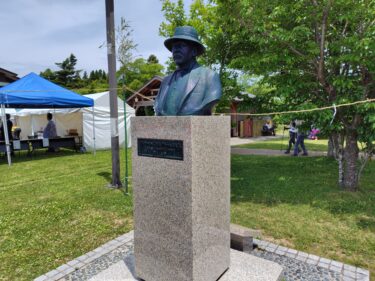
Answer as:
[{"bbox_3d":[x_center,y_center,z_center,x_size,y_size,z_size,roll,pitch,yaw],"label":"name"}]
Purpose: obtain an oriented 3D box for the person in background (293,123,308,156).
[{"bbox_3d":[4.944,-0.091,10.850,0.650,1.530,0.500,1,5,14],"label":"person in background"}]

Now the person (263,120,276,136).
[{"bbox_3d":[6.773,-0.988,20.500,0.900,1.270,0.550,1,5,17],"label":"person"}]

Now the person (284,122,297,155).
[{"bbox_3d":[4.655,-0.152,11.150,0.650,1.530,0.500,1,5,14],"label":"person"}]

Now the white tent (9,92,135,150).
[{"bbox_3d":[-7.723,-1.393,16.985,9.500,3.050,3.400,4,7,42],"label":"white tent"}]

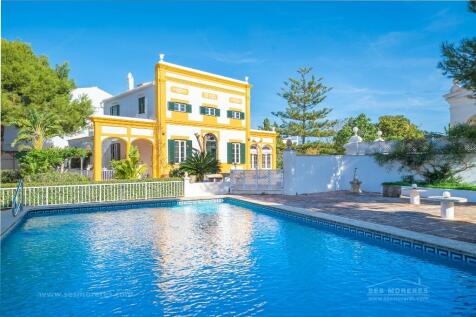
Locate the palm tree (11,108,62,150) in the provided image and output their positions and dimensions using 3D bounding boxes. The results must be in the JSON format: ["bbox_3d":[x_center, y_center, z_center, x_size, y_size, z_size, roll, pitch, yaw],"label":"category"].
[{"bbox_3d":[-12.000,-0.550,19.000,3.100,4.700,3.100,0,-1,0],"label":"palm tree"}]

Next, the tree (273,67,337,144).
[{"bbox_3d":[7.550,-4.180,36.000,7.200,12.500,7.200,0,-1,0],"label":"tree"}]

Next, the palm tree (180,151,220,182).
[{"bbox_3d":[-2.130,0.610,18.000,2.270,2.150,2.270,0,-1,0],"label":"palm tree"}]

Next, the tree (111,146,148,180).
[{"bbox_3d":[-6.160,0.550,18.000,2.150,2.450,2.150,0,-1,0],"label":"tree"}]

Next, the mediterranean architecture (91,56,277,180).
[{"bbox_3d":[-6.380,-2.630,29.900,17.600,9.200,11.000,1,-1,-42],"label":"mediterranean architecture"}]

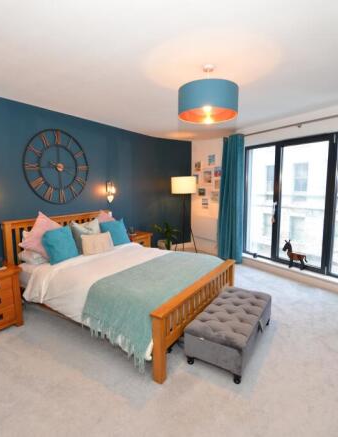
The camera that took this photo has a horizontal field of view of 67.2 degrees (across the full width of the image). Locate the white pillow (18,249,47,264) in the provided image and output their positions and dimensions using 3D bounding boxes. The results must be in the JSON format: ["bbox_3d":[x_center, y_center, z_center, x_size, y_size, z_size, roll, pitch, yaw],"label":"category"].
[{"bbox_3d":[-1.353,0.396,3.075,0.470,0.170,0.670,4,8,32],"label":"white pillow"}]

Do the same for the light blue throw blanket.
[{"bbox_3d":[-0.036,0.771,2.766,0.840,0.520,1.740,4,8,32],"label":"light blue throw blanket"}]

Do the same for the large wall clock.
[{"bbox_3d":[-1.482,-0.690,3.483,0.050,1.000,1.000,4,8,32],"label":"large wall clock"}]

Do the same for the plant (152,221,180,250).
[{"bbox_3d":[-0.041,0.454,4.960,0.480,0.700,0.480,-1,7,0],"label":"plant"}]

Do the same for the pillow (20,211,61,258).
[{"bbox_3d":[-1.543,0.220,3.079,0.150,0.440,0.440,-5,-28,27],"label":"pillow"}]

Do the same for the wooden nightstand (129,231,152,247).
[{"bbox_3d":[-0.623,0.579,4.549,0.460,0.590,0.530,4,8,32],"label":"wooden nightstand"}]

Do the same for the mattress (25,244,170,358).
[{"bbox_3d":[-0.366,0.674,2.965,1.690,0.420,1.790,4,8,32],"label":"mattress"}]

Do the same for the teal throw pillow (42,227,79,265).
[{"bbox_3d":[-1.356,0.336,3.177,0.150,0.420,0.420,-20,-1,28],"label":"teal throw pillow"}]

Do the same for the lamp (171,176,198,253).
[{"bbox_3d":[0.310,-0.019,5.085,0.500,1.619,0.500,-1,7,0],"label":"lamp"}]

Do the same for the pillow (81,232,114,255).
[{"bbox_3d":[-0.952,0.310,3.370,0.120,0.270,0.450,-17,-5,38],"label":"pillow"}]

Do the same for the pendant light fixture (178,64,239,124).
[{"bbox_3d":[0.336,-1.084,2.172,0.490,0.400,0.490,-1,7,0],"label":"pendant light fixture"}]

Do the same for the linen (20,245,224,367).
[{"bbox_3d":[-0.366,0.684,2.966,1.690,0.440,1.790,4,8,32],"label":"linen"}]

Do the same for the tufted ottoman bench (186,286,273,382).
[{"bbox_3d":[0.600,0.989,2.365,0.464,0.355,1.038,4,8,32],"label":"tufted ottoman bench"}]

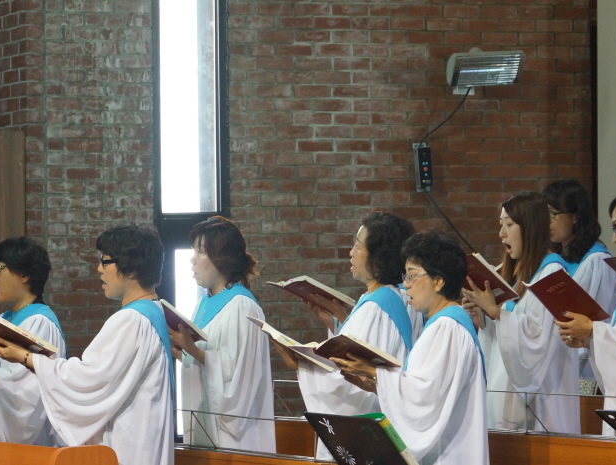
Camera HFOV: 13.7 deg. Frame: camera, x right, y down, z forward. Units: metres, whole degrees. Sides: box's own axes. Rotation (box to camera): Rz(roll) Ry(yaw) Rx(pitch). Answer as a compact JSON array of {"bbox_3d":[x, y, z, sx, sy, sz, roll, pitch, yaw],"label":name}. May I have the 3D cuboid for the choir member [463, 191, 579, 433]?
[{"bbox_3d":[0.751,0.662,9.058,0.400,1.620,0.430,-1,1,-26],"label":"choir member"}]

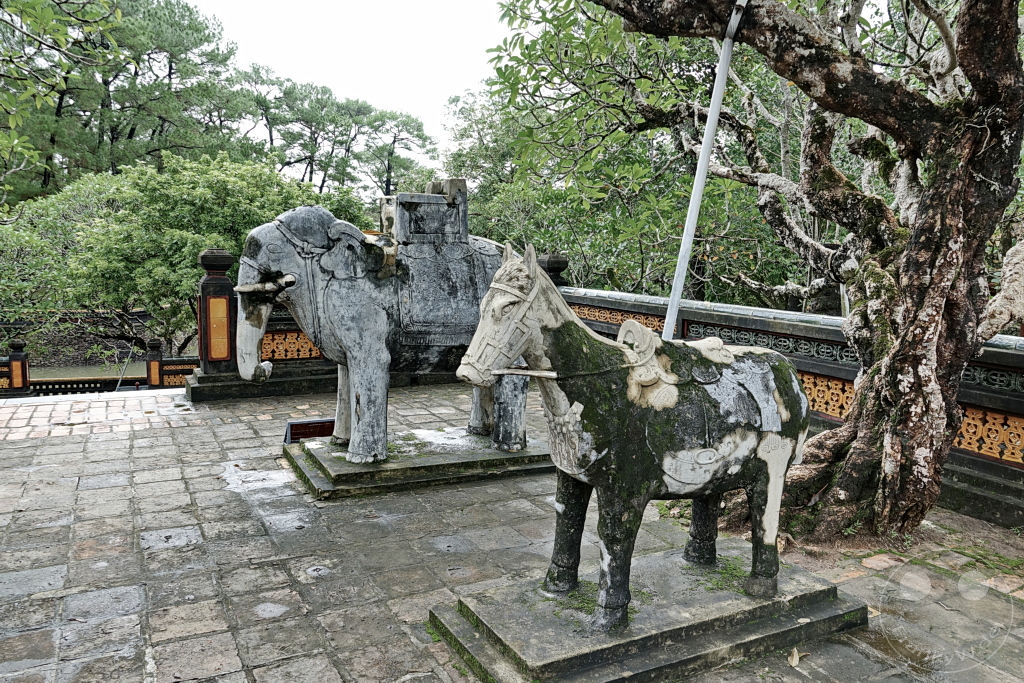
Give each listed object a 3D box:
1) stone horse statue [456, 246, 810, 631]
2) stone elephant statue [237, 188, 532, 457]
[{"bbox_3d":[0.568,0.357,2.853,1.700,1.460,0.520,-1,7,-26],"label":"stone horse statue"},{"bbox_3d":[-0.871,-0.210,5.094,2.240,2.030,0.850,-1,7,-25],"label":"stone elephant statue"}]

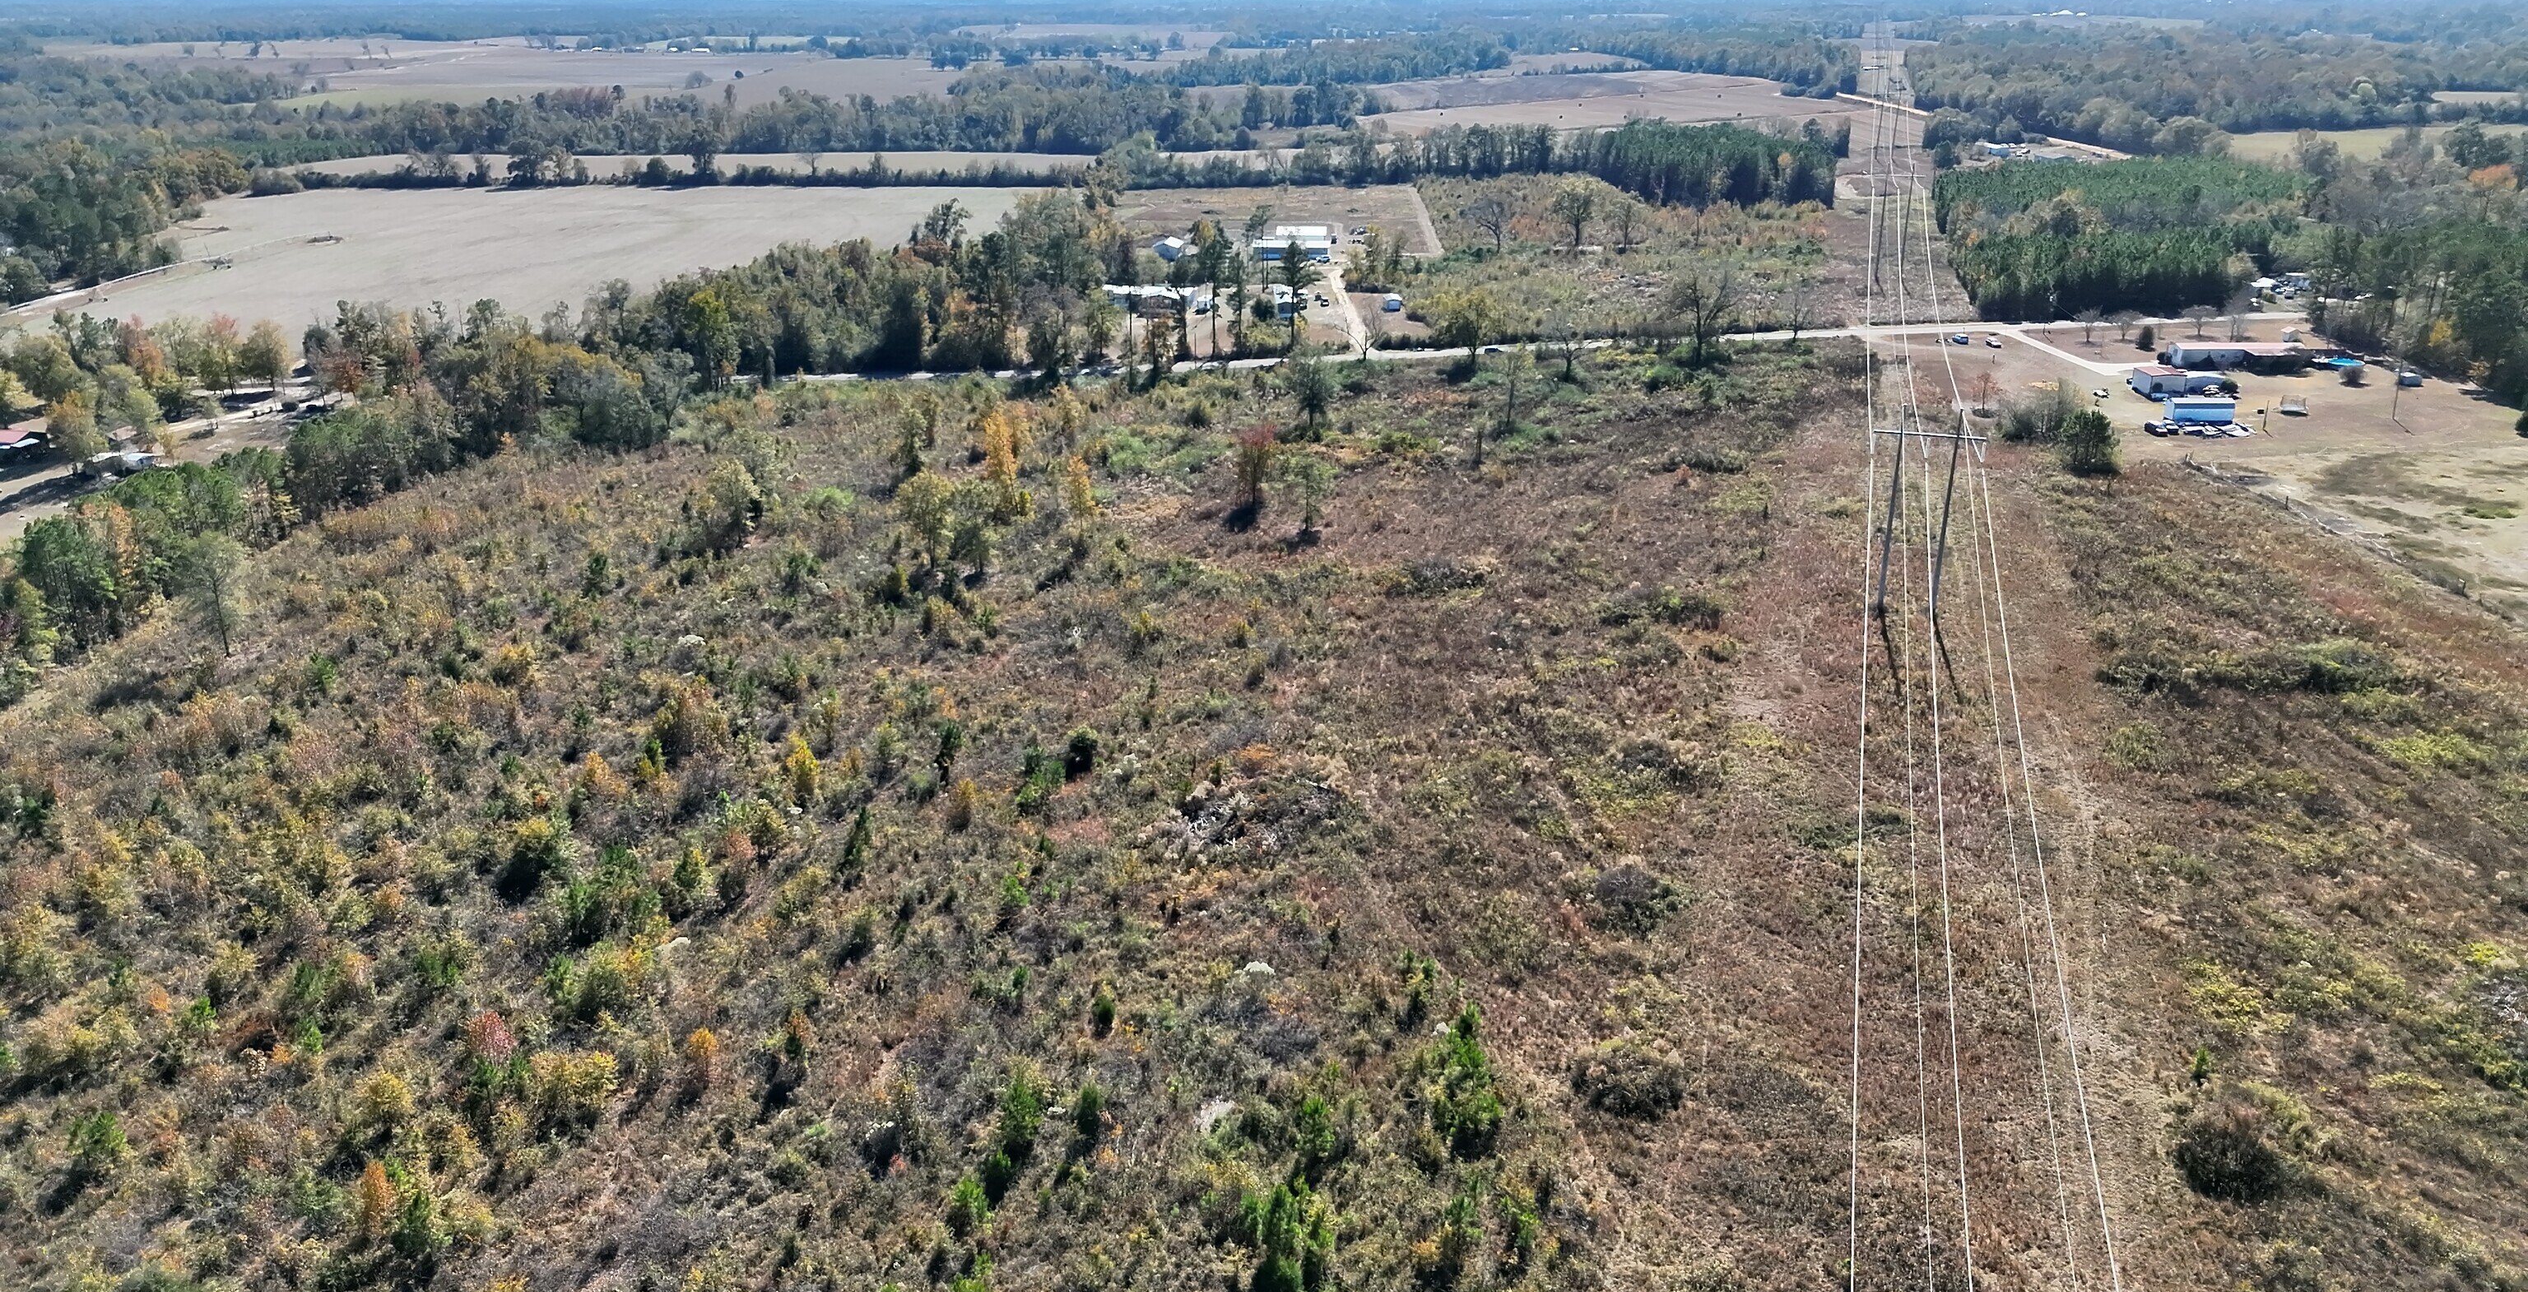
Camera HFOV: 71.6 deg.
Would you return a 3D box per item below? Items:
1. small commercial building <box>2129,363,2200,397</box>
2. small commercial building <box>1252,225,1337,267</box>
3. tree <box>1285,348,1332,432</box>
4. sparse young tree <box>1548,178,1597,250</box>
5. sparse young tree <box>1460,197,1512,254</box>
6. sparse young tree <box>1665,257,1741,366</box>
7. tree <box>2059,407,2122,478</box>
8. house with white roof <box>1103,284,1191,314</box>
[{"bbox_3d":[164.431,-48.215,321.020,7.800,4.400,8.000,-2,21,-5],"label":"small commercial building"},{"bbox_3d":[7.925,-111.023,484.147,20.700,6.800,19.000,0,21,0],"label":"small commercial building"},{"bbox_3d":[7.616,-42.891,294.332,7.282,13.778,7.282,0,21,0],"label":"tree"},{"bbox_3d":[87.466,-122.371,496.741,12.684,18.885,12.684,0,21,0],"label":"sparse young tree"},{"bbox_3d":[61.576,-117.206,488.534,13.105,15.108,13.105,0,21,0],"label":"sparse young tree"},{"bbox_3d":[85.802,-65.660,343.888,14.306,21.056,14.306,0,21,0],"label":"sparse young tree"},{"bbox_3d":[126.498,-31.376,268.678,8.579,10.075,8.579,0,21,0],"label":"tree"},{"bbox_3d":[-27.595,-81.959,410.765,20.000,4.500,8.500,3,21,8],"label":"house with white roof"}]

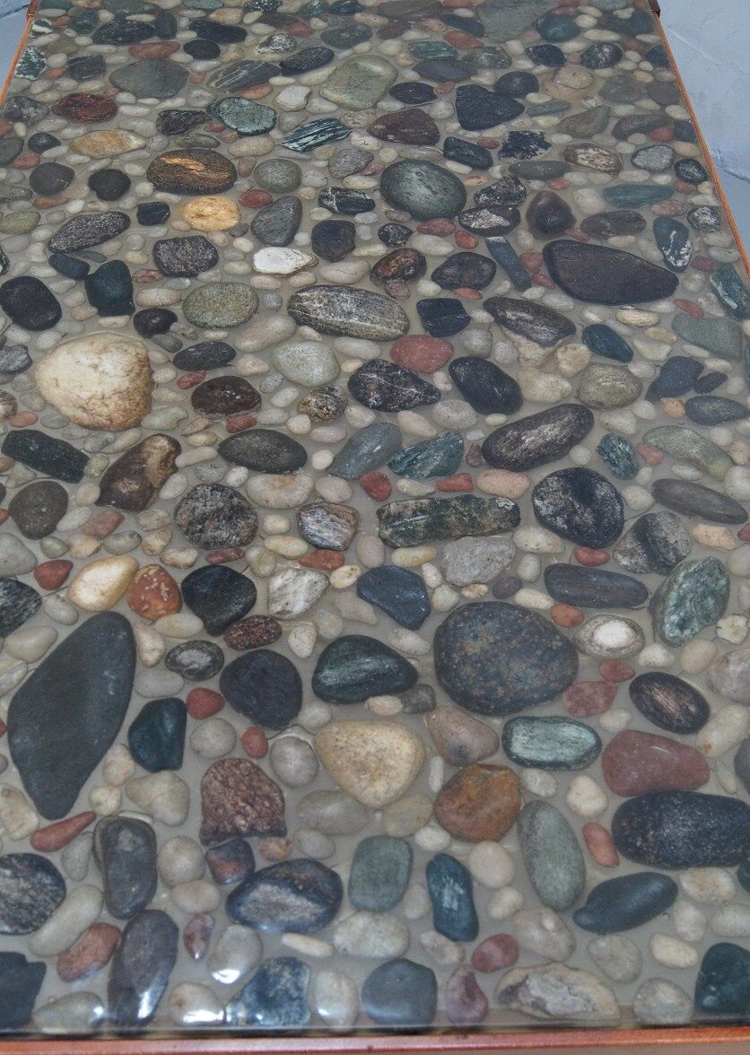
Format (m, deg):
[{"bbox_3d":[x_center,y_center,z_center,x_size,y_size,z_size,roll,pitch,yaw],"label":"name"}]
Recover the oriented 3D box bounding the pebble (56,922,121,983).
[{"bbox_3d":[-0.166,0.247,0.709,0.022,0.013,0.043,35,58,26],"label":"pebble"}]

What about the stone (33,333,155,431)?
[{"bbox_3d":[-0.236,-0.123,1.030,0.098,0.053,0.107,-10,50,-9],"label":"stone"}]

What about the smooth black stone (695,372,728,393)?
[{"bbox_3d":[0.279,-0.120,1.014,0.036,0.010,0.016,-28,54,-23],"label":"smooth black stone"}]

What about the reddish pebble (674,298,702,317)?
[{"bbox_3d":[0.279,-0.196,1.082,0.029,0.010,0.015,34,56,27],"label":"reddish pebble"}]

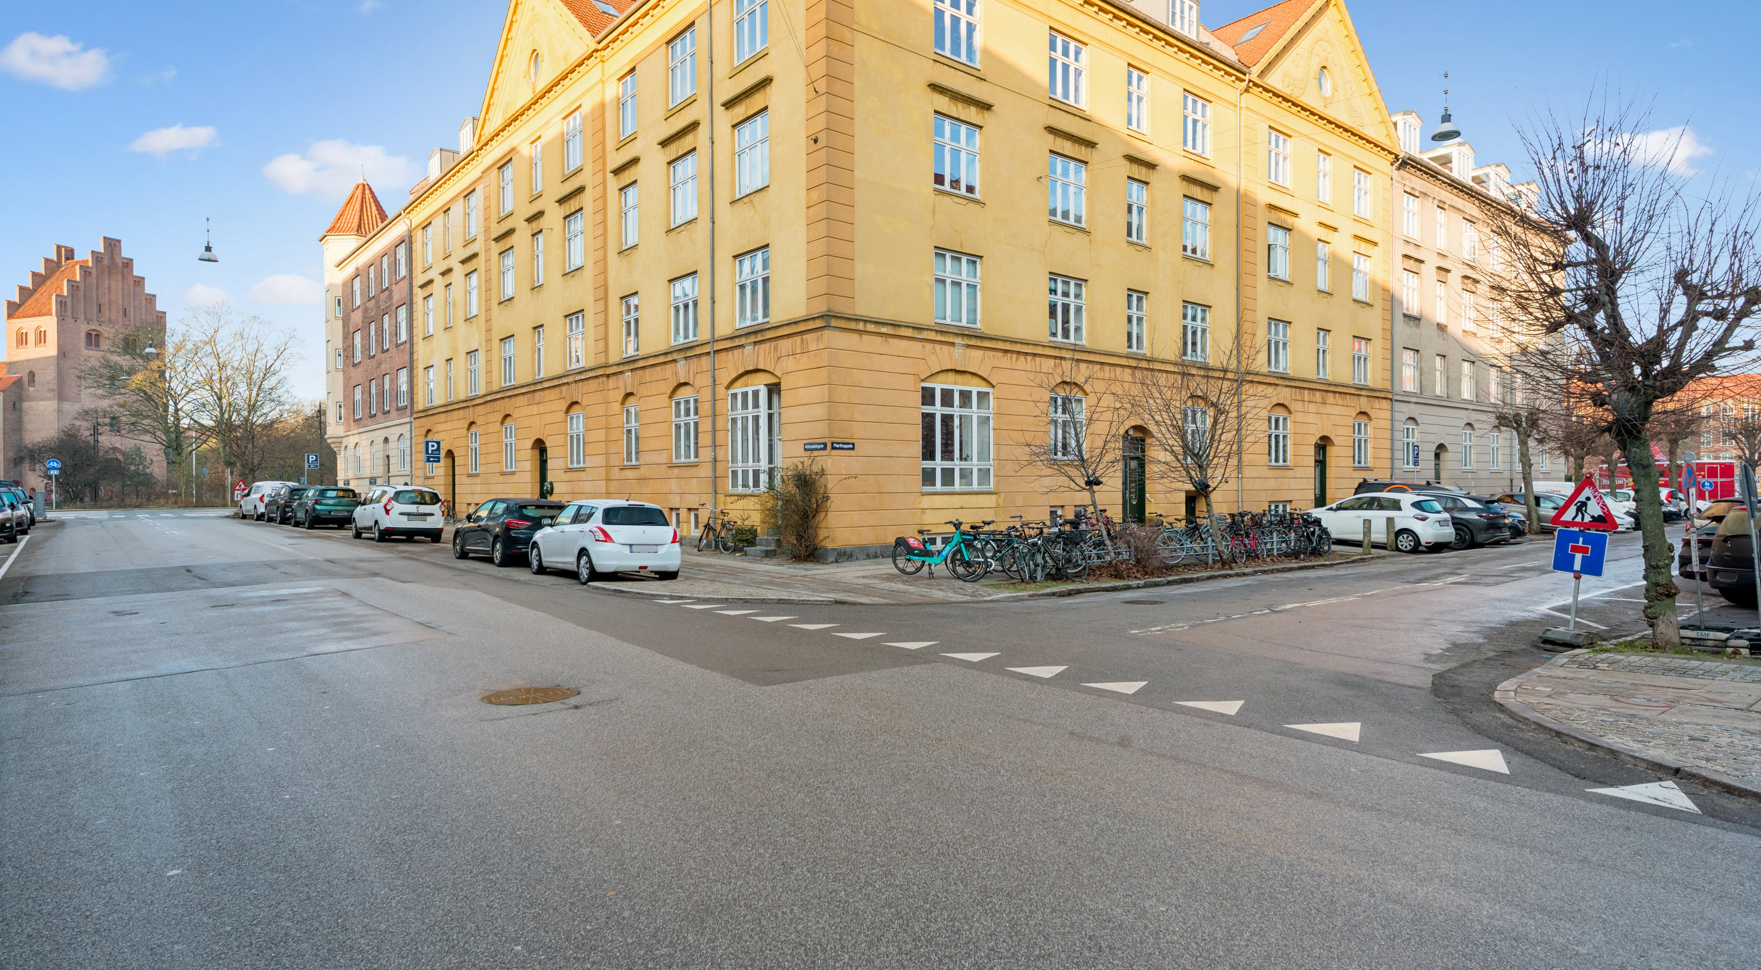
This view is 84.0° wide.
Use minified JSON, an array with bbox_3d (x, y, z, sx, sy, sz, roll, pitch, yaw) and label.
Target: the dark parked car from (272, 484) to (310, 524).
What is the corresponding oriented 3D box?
[{"bbox_3d":[-25.700,0.860,43.100,1.840,1.600,4.450,0,0,-41],"label":"dark parked car"}]

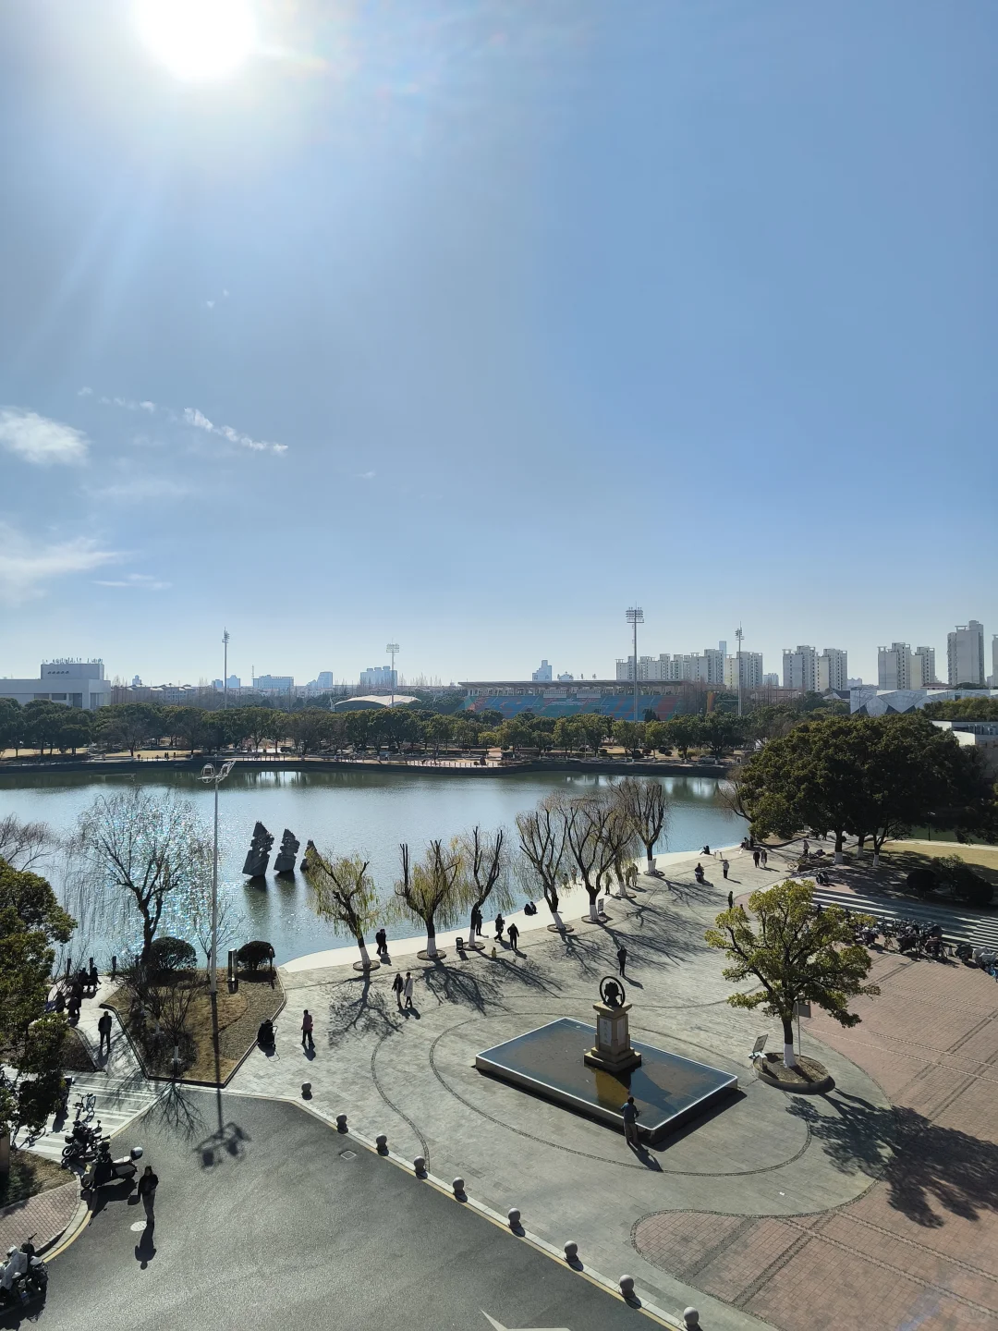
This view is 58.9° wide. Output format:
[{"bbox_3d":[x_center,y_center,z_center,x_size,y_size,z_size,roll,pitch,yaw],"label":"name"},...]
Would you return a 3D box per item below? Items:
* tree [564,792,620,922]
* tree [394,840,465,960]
[{"bbox_3d":[6.706,13.704,63.727,3.965,9.171,3.965,0,-1,0],"label":"tree"},{"bbox_3d":[-4.264,14.274,54.220,4.391,7.030,4.400,0,-2,0],"label":"tree"}]

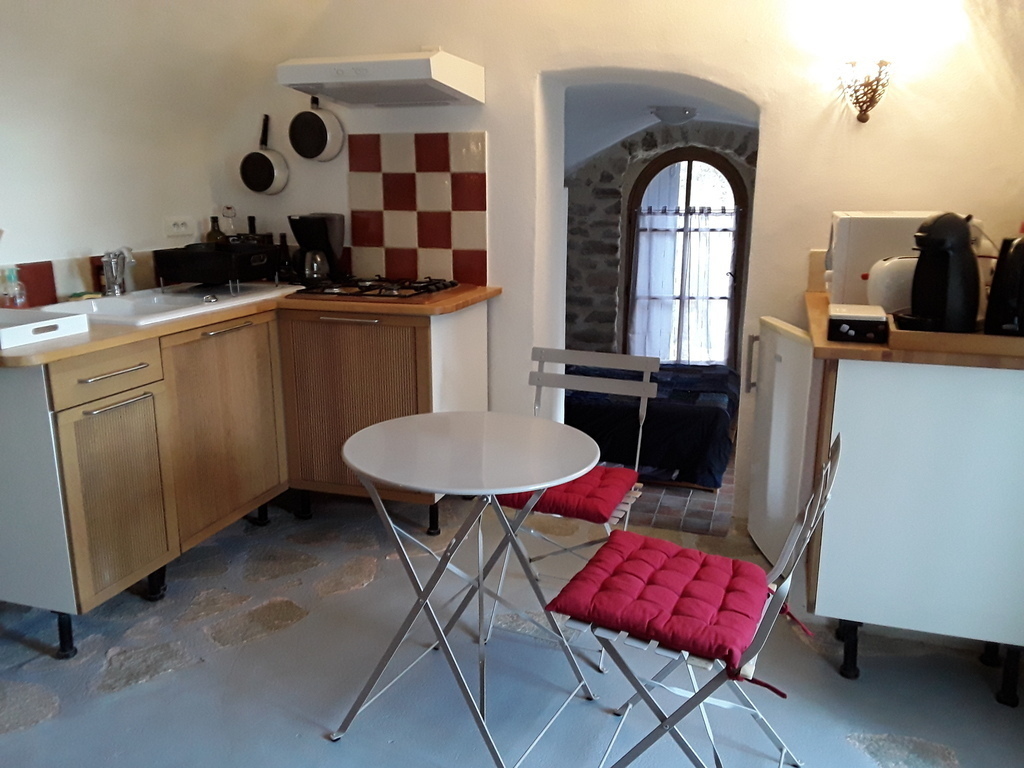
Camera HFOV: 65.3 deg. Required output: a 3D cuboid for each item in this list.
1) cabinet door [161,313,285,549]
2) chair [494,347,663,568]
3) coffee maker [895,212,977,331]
[{"bbox_3d":[-0.960,0.131,2.720,0.022,0.687,0.600,4,14,17],"label":"cabinet door"},{"bbox_3d":[0.171,0.331,2.326,0.400,0.800,0.466,5,14,22],"label":"chair"},{"bbox_3d":[1.125,-0.288,2.120,0.225,0.310,0.160,1,13,6],"label":"coffee maker"}]

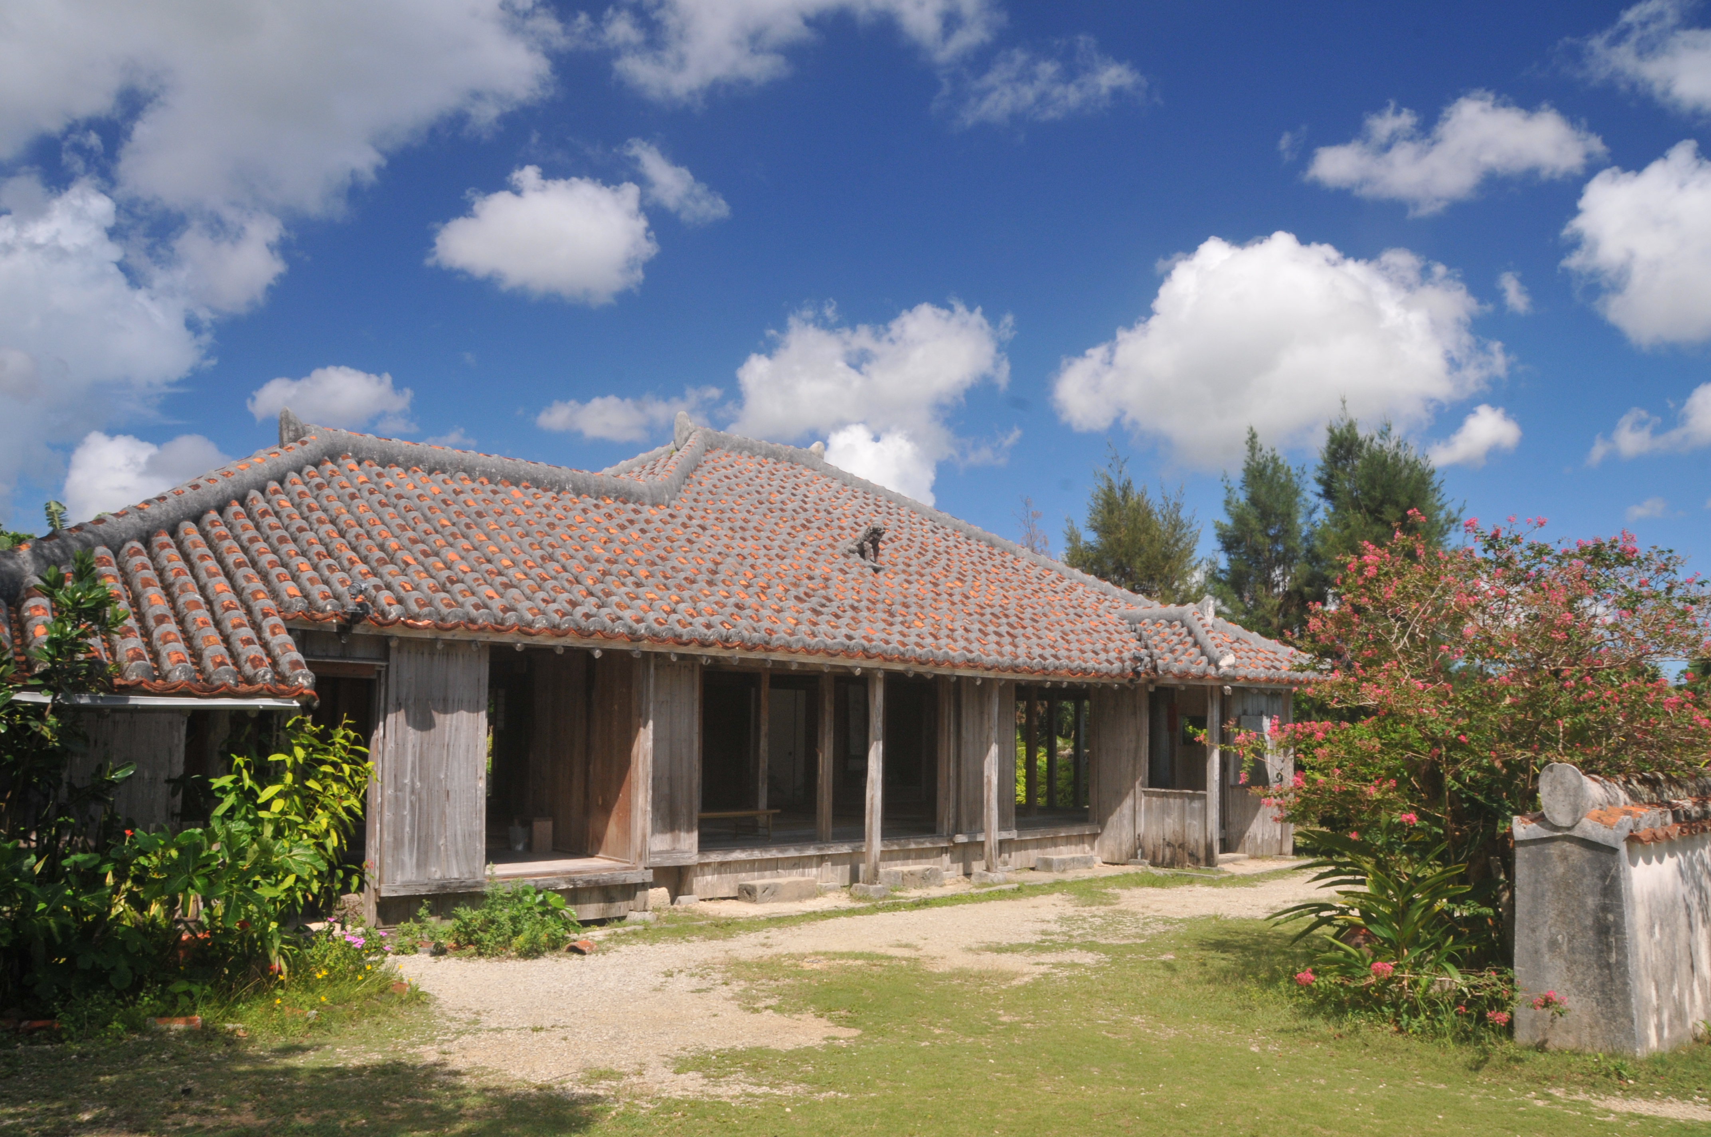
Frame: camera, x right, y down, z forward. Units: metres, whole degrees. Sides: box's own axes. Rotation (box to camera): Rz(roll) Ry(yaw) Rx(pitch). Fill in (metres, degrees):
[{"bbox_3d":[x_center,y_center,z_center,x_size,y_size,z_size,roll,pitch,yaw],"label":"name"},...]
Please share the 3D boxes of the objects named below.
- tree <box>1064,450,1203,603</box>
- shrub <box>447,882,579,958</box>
[{"bbox_3d":[6.213,1.173,28.541,3.146,7.755,3.100,1,-7,0],"label":"tree"},{"bbox_3d":[-2.369,2.392,8.926,0.910,0.450,0.720,1,-7,0],"label":"shrub"}]

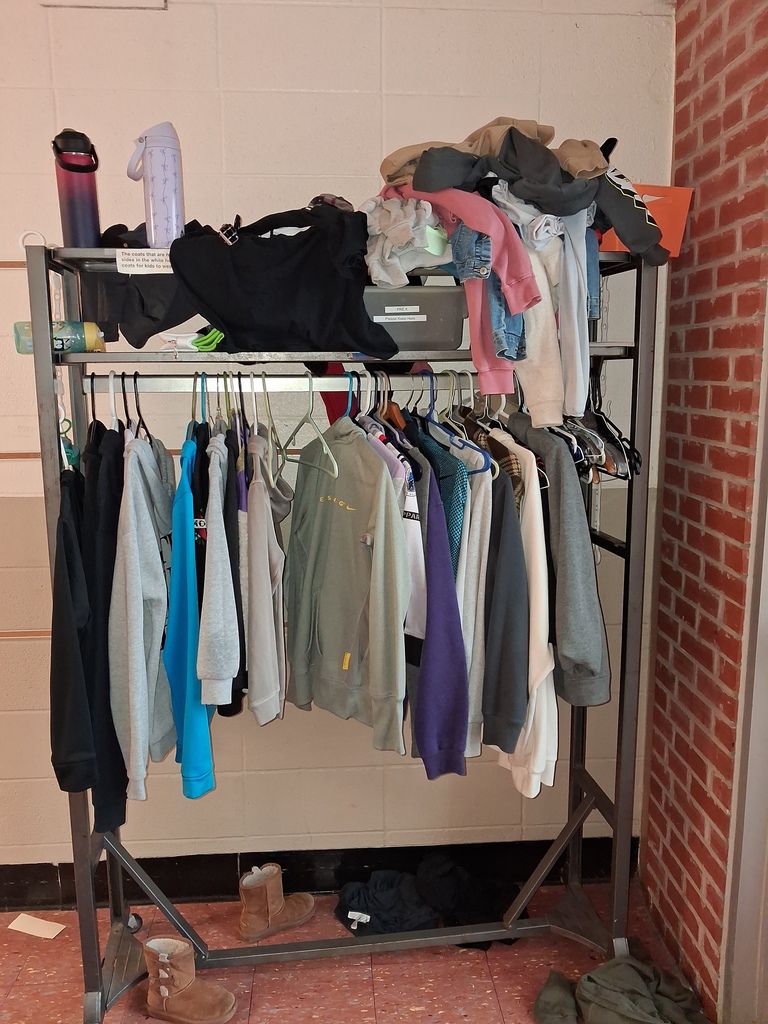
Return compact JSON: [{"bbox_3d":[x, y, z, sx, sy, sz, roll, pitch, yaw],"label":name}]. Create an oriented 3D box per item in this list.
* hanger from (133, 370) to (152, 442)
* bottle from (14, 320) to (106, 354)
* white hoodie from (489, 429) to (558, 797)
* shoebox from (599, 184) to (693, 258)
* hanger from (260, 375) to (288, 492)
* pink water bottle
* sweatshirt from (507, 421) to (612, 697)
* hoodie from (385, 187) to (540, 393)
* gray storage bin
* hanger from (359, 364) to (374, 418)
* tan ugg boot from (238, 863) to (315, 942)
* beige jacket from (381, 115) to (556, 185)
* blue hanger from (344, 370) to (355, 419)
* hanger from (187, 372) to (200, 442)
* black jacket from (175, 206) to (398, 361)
[{"bbox_3d":[-0.548,-0.208,1.816,0.015,0.220,0.410,-1,9,-7],"label":"hanger"},{"bbox_3d":[-0.708,-0.382,1.749,0.185,0.069,0.069,-4,48,-21],"label":"bottle"},{"bbox_3d":[0.273,0.227,1.994,0.160,0.870,0.440,-5,10,-27],"label":"white hoodie"},{"bbox_3d":[0.546,-0.658,1.848,0.270,0.150,0.180,-1,9,-7],"label":"shoebox"},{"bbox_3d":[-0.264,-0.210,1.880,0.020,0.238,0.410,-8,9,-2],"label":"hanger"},{"bbox_3d":[-0.639,-0.670,1.666,0.083,0.240,0.085,-4,9,-14],"label":"pink water bottle"},{"bbox_3d":[0.379,0.085,1.958,0.150,0.660,0.440,-3,9,-15],"label":"sweatshirt"},{"bbox_3d":[0.149,-0.494,1.816,0.360,0.450,0.290,-1,9,-8],"label":"hoodie"},{"bbox_3d":[0.020,-0.444,1.892,0.320,0.137,0.320,-1,9,-5],"label":"gray storage bin"},{"bbox_3d":[-0.045,-0.215,1.901,0.020,0.235,0.410,-5,10,-27],"label":"hanger"},{"bbox_3d":[-0.294,1.074,2.249,0.240,0.160,0.100,-6,11,-33],"label":"tan ugg boot"},{"bbox_3d":[0.194,-0.819,1.823,0.421,0.168,0.270,-2,9,-9],"label":"beige jacket"},{"bbox_3d":[-0.091,-0.219,1.873,0.015,0.220,0.410,-5,10,-26],"label":"blue hanger"},{"bbox_3d":[-0.434,-0.211,1.831,0.015,0.220,0.410,-1,9,-4],"label":"hanger"},{"bbox_3d":[-0.215,-0.498,1.761,0.482,0.311,0.240,-2,9,-9],"label":"black jacket"}]

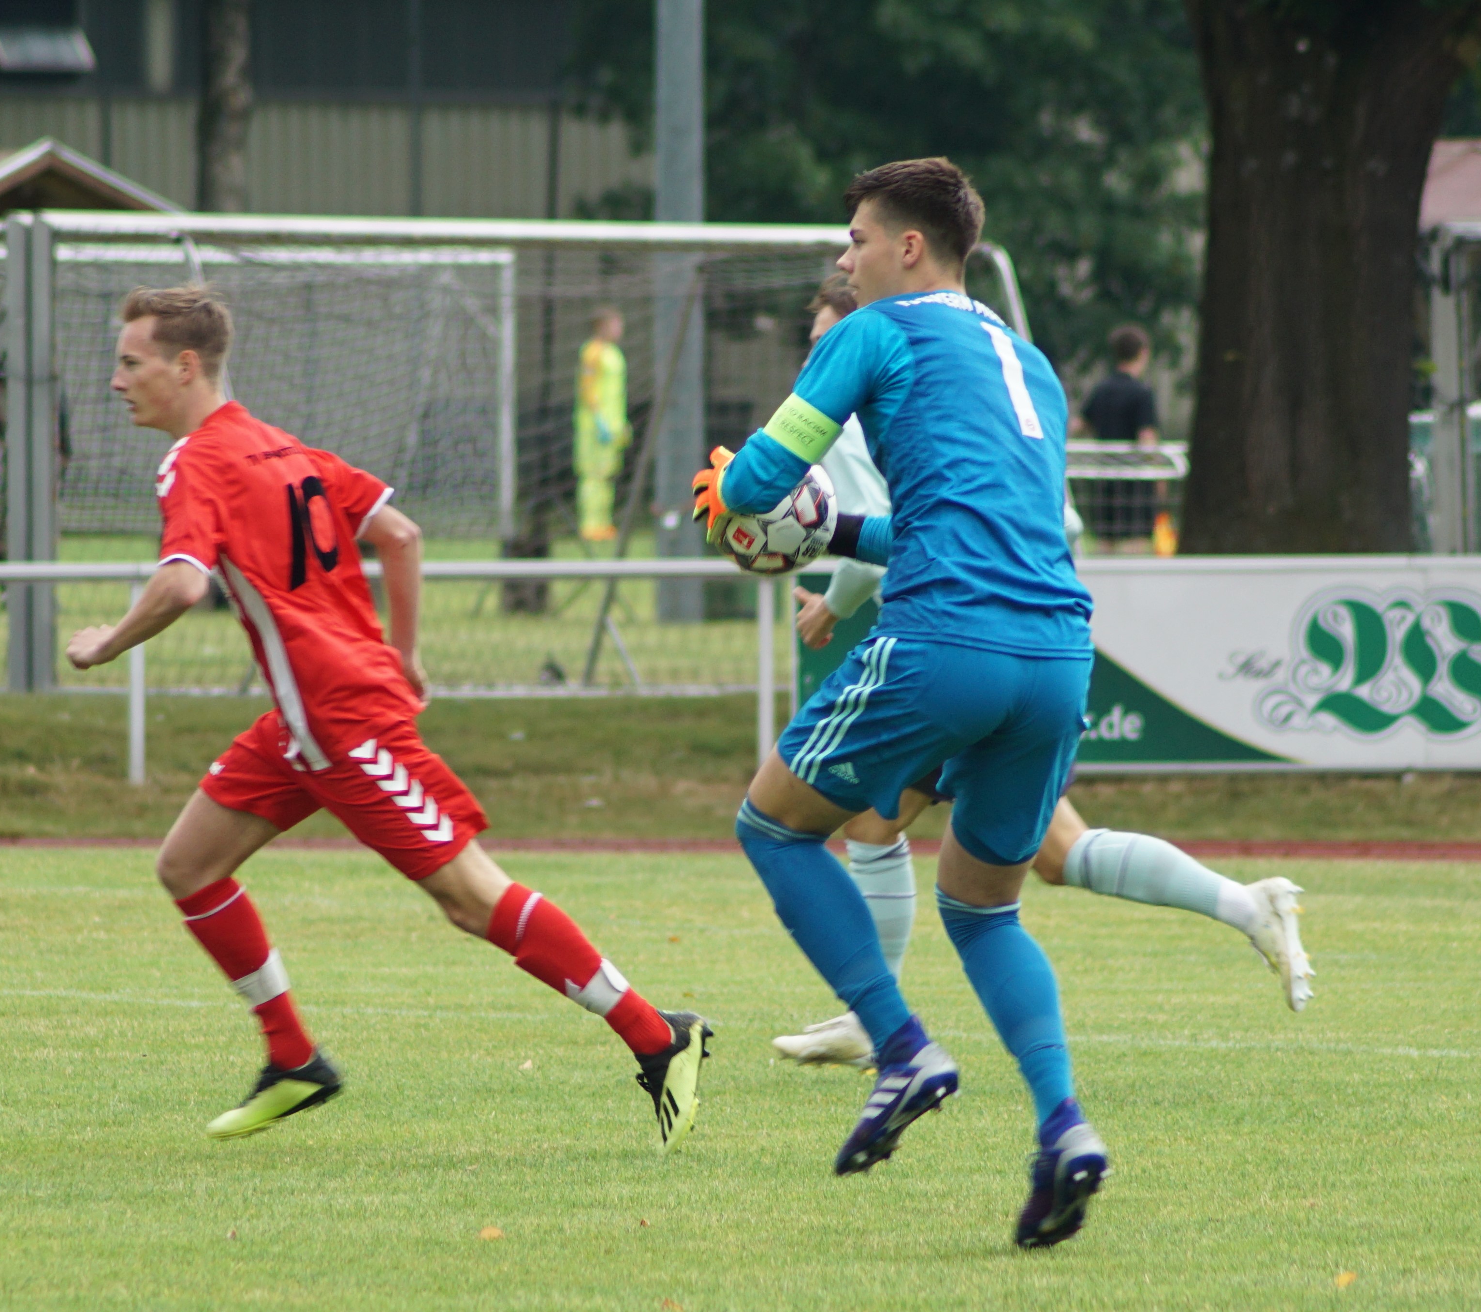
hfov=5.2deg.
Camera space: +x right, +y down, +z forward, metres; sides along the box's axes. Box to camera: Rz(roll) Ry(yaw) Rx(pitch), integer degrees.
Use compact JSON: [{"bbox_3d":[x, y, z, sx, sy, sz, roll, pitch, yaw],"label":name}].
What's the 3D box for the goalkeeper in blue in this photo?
[{"bbox_3d":[0.274,0.081,28.200,0.680,1.870,0.620,1,1,40],"label":"goalkeeper in blue"}]

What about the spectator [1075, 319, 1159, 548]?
[{"bbox_3d":[2.172,-1.040,94.000,0.520,1.780,0.360,0,1,18],"label":"spectator"}]

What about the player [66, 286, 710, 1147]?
[{"bbox_3d":[-0.682,0.116,31.700,1.200,1.680,0.660,0,1,29],"label":"player"}]

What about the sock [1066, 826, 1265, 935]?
[{"bbox_3d":[0.890,0.482,34.700,0.420,0.140,0.135,20,0,6],"label":"sock"}]

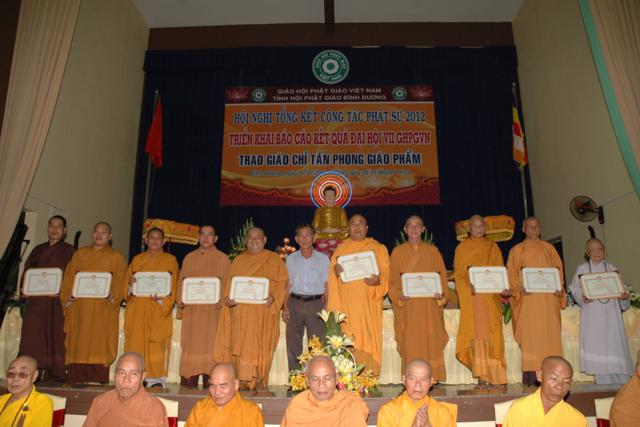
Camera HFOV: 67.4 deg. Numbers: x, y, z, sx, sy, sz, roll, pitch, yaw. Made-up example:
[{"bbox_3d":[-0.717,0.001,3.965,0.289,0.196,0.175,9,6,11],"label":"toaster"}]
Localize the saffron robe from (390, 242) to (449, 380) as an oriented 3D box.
[{"bbox_3d":[1.018,0.987,4.953,0.610,1.410,0.420,0,-12,0],"label":"saffron robe"}]

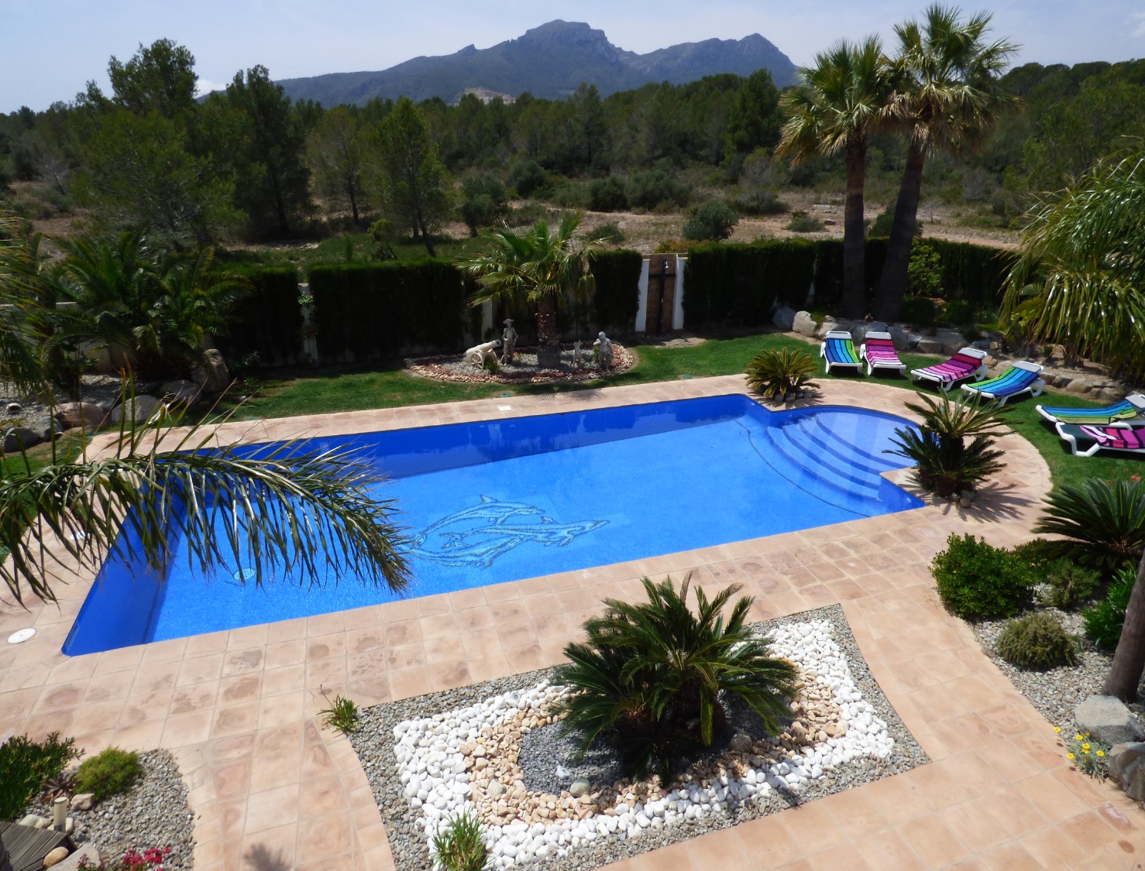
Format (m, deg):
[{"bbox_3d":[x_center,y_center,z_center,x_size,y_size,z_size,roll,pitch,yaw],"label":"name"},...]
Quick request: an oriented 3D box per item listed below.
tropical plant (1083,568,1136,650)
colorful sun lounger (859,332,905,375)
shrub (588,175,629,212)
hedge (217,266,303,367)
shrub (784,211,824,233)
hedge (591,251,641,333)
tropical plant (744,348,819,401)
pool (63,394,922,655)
[{"bbox_3d":[5.402,1.733,6.686,0.650,0.800,0.650,-20,31,-41],"label":"tropical plant"},{"bbox_3d":[7.594,-1.997,16.380,0.720,0.640,1.850,6,24,12],"label":"colorful sun lounger"},{"bbox_3d":[2.673,-18.070,50.081,2.975,2.609,2.975,2,23,2],"label":"shrub"},{"bbox_3d":[-6.667,-2.434,14.218,1.750,2.050,0.800,-9,25,-23],"label":"hedge"},{"bbox_3d":[13.395,-12.379,38.874,2.251,1.187,2.139,8,24,17],"label":"shrub"},{"bbox_3d":[1.145,-4.016,18.879,1.400,2.250,0.750,-7,24,-16],"label":"hedge"},{"bbox_3d":[4.164,-1.192,13.407,1.450,0.930,1.450,9,24,16],"label":"tropical plant"},{"bbox_3d":[0.332,1.170,10.607,12.630,1.400,4.870,-6,24,-18],"label":"pool"}]

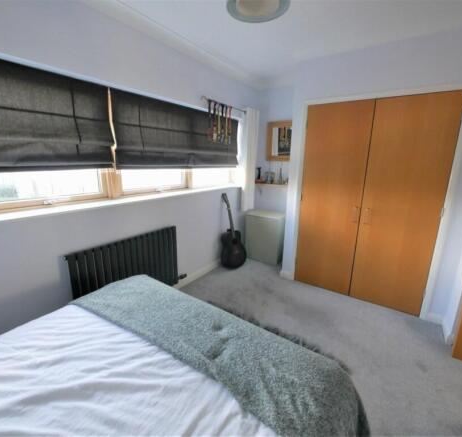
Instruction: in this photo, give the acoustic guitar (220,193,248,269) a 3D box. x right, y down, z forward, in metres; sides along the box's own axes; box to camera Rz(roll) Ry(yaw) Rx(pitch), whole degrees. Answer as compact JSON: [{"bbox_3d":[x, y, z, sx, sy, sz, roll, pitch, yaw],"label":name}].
[{"bbox_3d":[-0.002,0.177,3.252,0.125,1.030,0.400,-10,0,41],"label":"acoustic guitar"}]

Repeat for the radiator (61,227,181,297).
[{"bbox_3d":[-0.927,0.496,2.237,0.080,0.640,1.040,10,17,36],"label":"radiator"}]

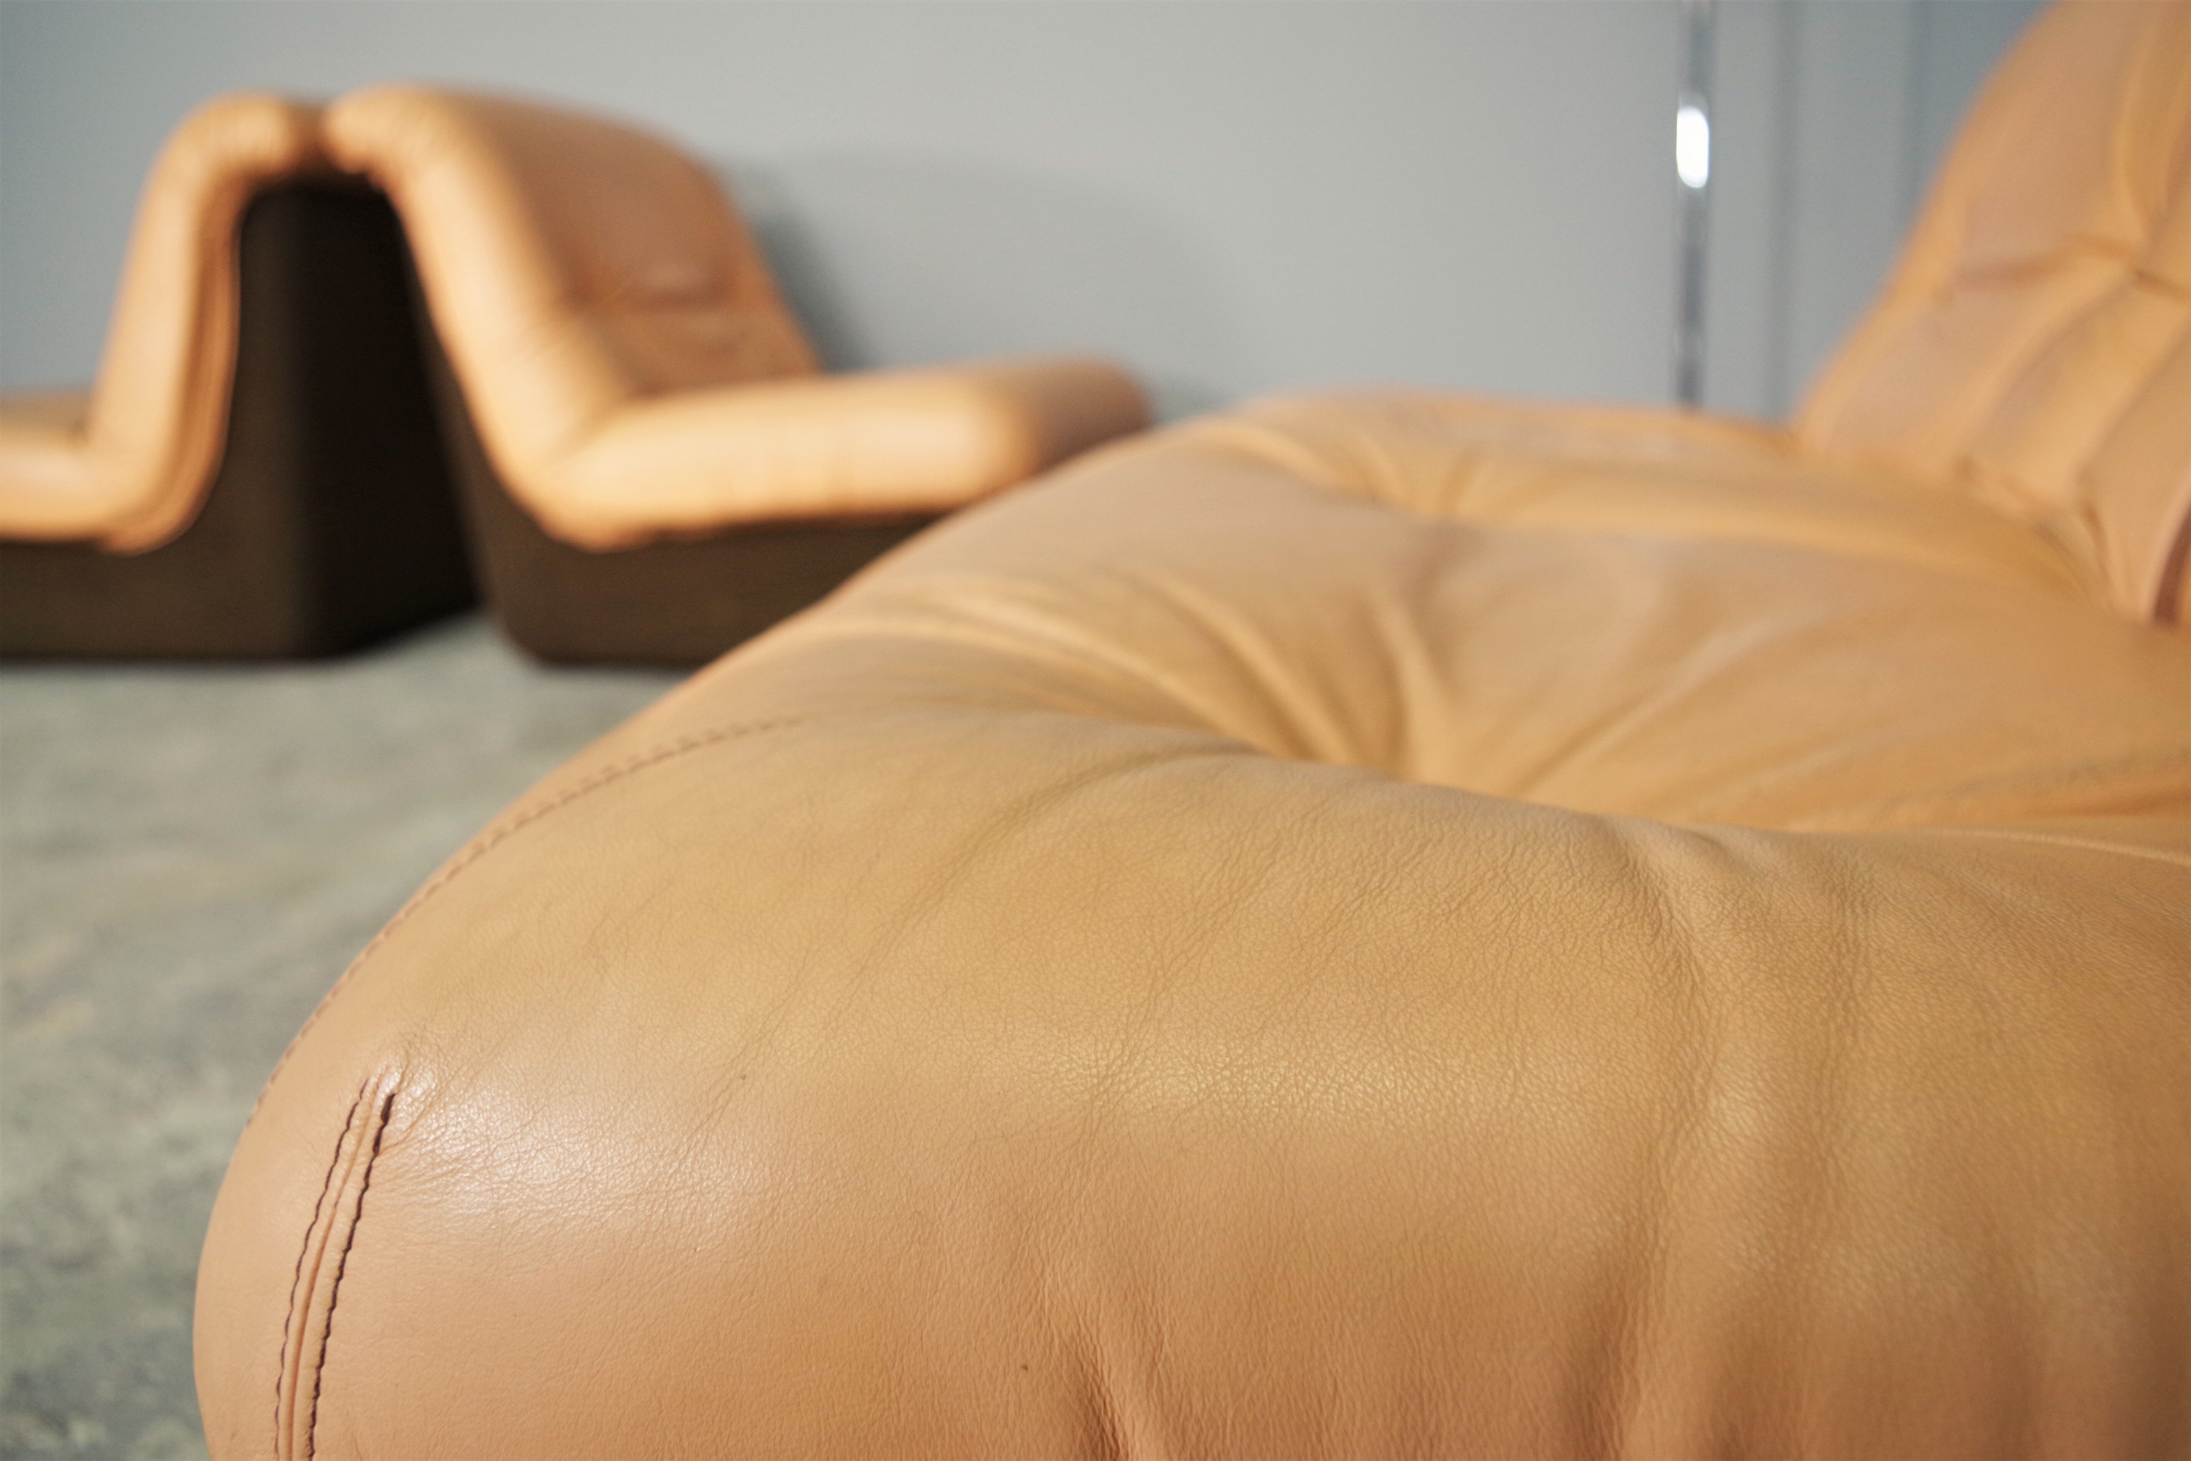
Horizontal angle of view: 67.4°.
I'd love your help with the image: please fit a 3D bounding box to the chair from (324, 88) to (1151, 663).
[{"bbox_3d":[-0.406,-0.499,2.276,0.900,0.700,0.720,2,15,13],"label":"chair"}]

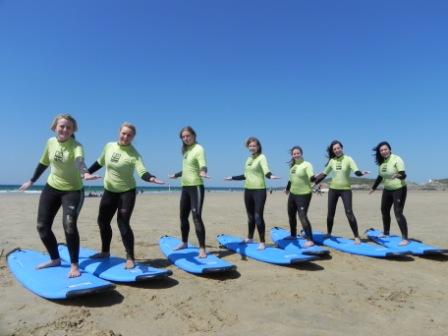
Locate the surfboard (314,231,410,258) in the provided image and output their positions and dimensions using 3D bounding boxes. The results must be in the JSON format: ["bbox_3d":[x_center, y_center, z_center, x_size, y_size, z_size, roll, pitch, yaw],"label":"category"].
[{"bbox_3d":[1.903,1.160,5.114,0.540,0.200,2.350,2,-4,-24],"label":"surfboard"}]

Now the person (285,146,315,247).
[{"bbox_3d":[1.197,0.424,5.365,0.460,1.540,0.640,3,-4,-40],"label":"person"}]

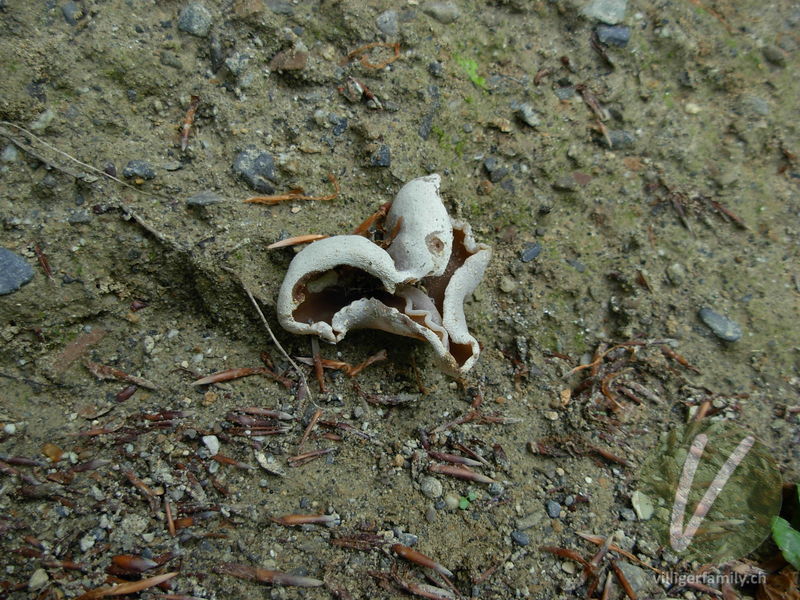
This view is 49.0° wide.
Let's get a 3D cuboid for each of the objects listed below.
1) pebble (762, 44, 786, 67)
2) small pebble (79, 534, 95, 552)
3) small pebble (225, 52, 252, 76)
[{"bbox_3d":[0.150,-0.098,0.353,0.009,0.007,0.010,0,37,0],"label":"pebble"},{"bbox_3d":[-0.083,0.064,0.233,0.004,0.003,0.004,28,61,17],"label":"small pebble"},{"bbox_3d":[-0.061,-0.089,0.331,0.009,0.006,0.008,0,60,0],"label":"small pebble"}]

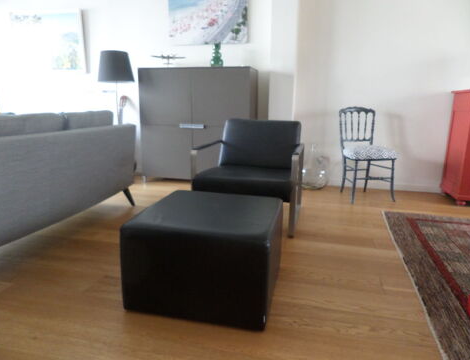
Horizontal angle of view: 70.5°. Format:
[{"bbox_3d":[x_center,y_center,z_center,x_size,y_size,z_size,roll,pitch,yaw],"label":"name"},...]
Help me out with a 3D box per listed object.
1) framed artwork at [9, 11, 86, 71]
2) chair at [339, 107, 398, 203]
[{"bbox_3d":[-2.470,-1.780,4.327,1.172,0.729,0.034,4,12,14],"label":"framed artwork"},{"bbox_3d":[1.298,-0.260,3.270,0.462,0.886,0.443,-1,12,-11],"label":"chair"}]

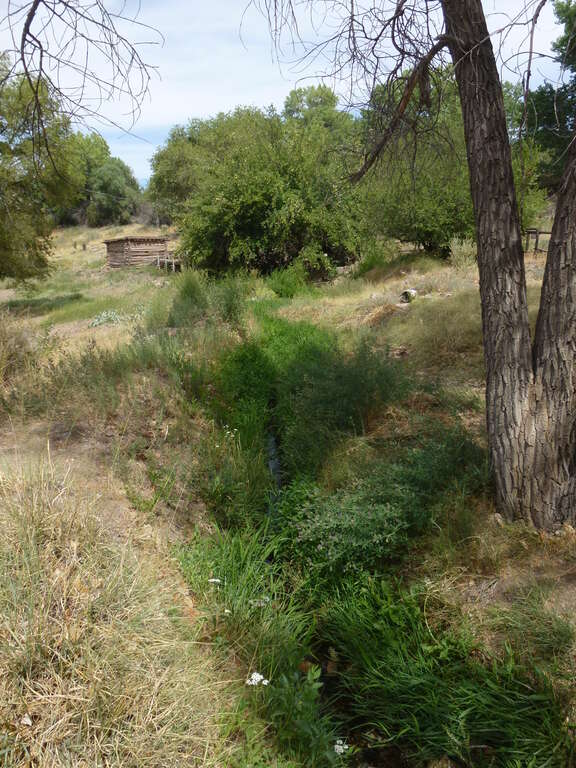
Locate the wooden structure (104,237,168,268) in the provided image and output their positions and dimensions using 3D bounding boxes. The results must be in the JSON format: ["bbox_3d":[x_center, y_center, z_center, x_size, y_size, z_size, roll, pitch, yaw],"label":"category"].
[{"bbox_3d":[-9.793,-8.552,34.500,2.636,1.902,2.929,14,20,42],"label":"wooden structure"}]

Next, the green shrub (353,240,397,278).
[{"bbox_3d":[2.680,-3.852,16.500,1.363,1.147,1.295,0,15,0],"label":"green shrub"}]

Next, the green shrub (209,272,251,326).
[{"bbox_3d":[-1.166,-1.727,10.800,0.811,1.047,0.771,0,15,0],"label":"green shrub"}]

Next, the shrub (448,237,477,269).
[{"bbox_3d":[6.097,-4.564,18.500,1.042,1.080,0.990,0,15,0],"label":"shrub"}]

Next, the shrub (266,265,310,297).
[{"bbox_3d":[0.015,-3.076,16.000,1.322,1.006,1.256,0,15,0],"label":"shrub"}]

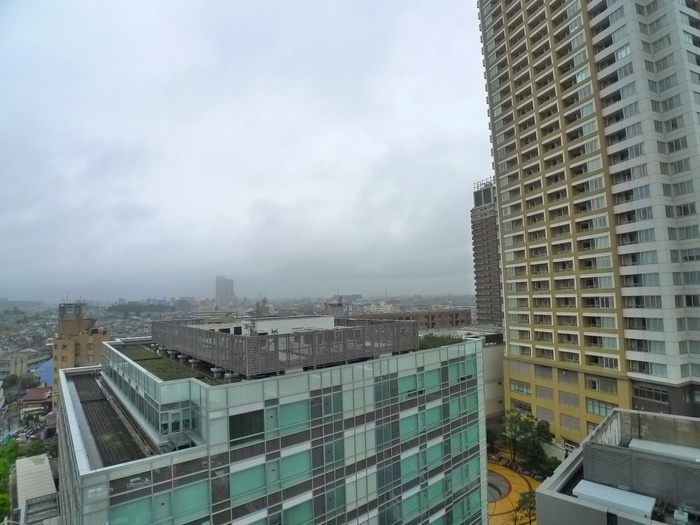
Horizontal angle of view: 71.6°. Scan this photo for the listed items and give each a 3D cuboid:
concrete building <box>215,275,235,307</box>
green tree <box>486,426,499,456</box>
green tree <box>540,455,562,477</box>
[{"bbox_3d":[-336.184,79.023,1300.000,46.000,93.000,36.000,0,-4,-15],"label":"concrete building"},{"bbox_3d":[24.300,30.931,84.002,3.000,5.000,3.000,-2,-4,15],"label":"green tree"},{"bbox_3d":[31.137,31.137,74.806,3.400,3.000,3.300,-3,-4,22],"label":"green tree"}]

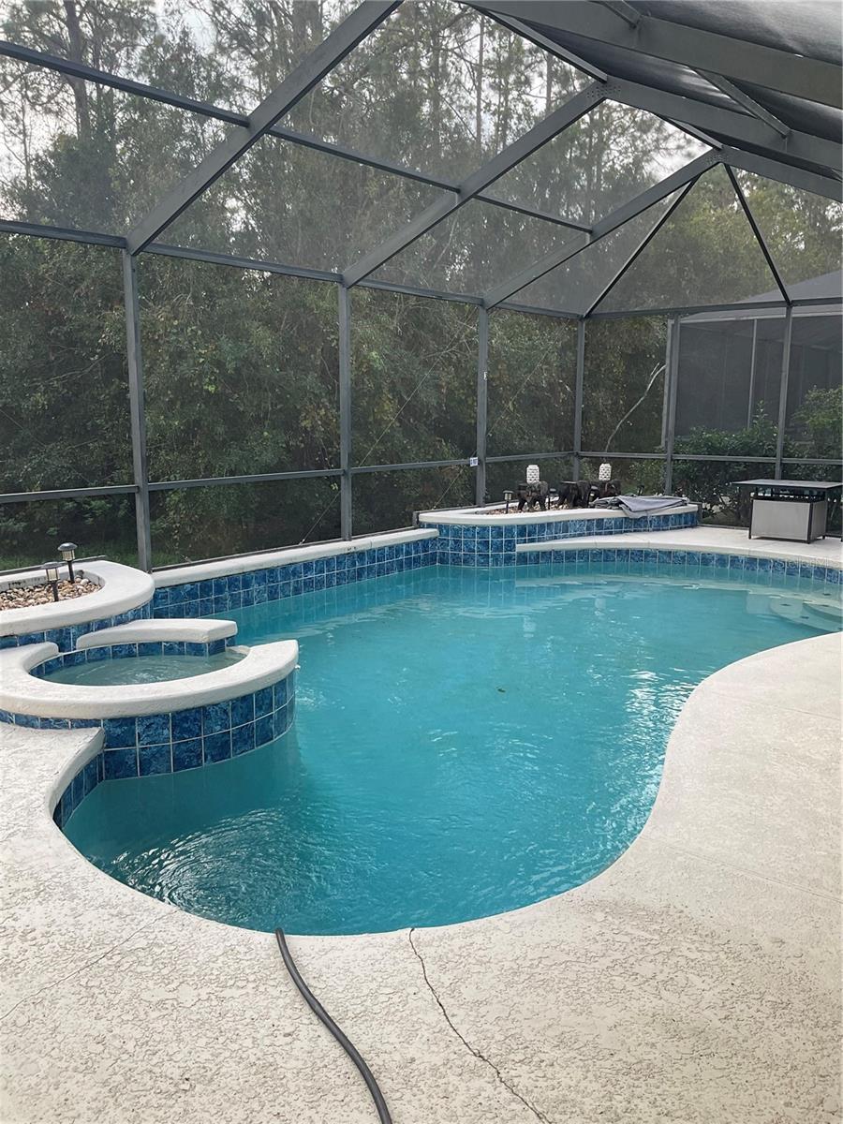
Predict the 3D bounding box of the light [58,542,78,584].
[{"bbox_3d":[-2.503,0.007,6.720,0.127,0.285,0.127,-4,10,-20],"label":"light"}]

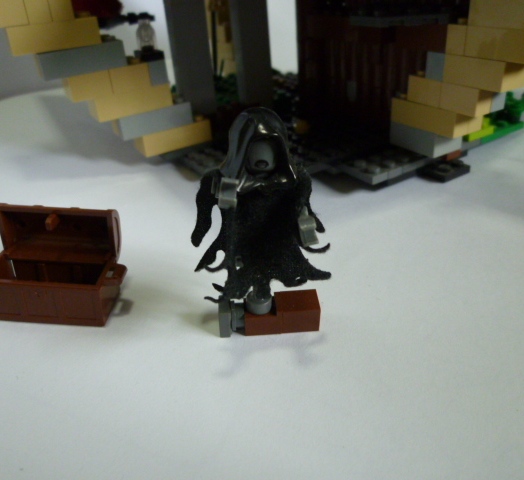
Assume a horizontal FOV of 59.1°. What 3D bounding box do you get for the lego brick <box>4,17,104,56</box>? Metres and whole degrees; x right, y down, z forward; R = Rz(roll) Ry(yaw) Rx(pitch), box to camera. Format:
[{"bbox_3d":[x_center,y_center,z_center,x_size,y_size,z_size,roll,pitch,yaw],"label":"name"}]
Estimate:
[{"bbox_3d":[-0.079,-0.078,0.175,0.032,0.010,0.014,-21,34,-25],"label":"lego brick"}]

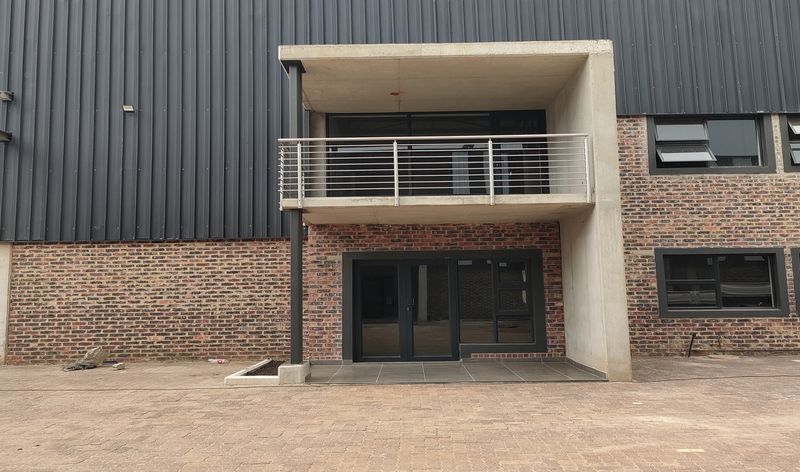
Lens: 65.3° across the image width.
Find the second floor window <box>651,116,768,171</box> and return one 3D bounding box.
[{"bbox_3d":[6.669,-1.989,13.388,2.460,1.210,0.180,-1,-6,1],"label":"second floor window"}]

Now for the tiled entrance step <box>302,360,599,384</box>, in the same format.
[{"bbox_3d":[0.949,2.488,11.393,4.790,0.095,2.680,-1,-6,1],"label":"tiled entrance step"}]

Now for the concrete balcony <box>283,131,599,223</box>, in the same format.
[{"bbox_3d":[0.603,-0.941,11.751,5.280,1.170,2.730,-1,-6,1],"label":"concrete balcony"}]

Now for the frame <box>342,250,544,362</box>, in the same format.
[{"bbox_3d":[0.900,1.461,12.855,4.169,2.269,0.160,-1,-6,1],"label":"frame"}]

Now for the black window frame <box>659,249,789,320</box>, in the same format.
[{"bbox_3d":[6.748,0.967,13.052,2.694,1.452,0.160,-1,-6,1],"label":"black window frame"}]

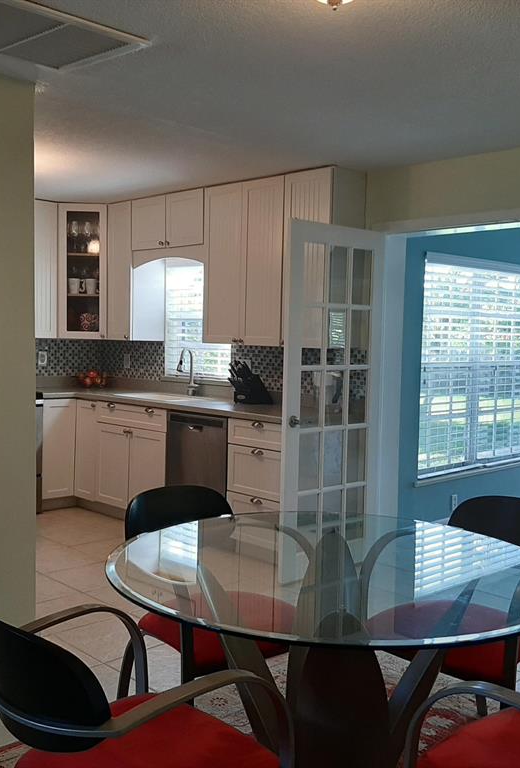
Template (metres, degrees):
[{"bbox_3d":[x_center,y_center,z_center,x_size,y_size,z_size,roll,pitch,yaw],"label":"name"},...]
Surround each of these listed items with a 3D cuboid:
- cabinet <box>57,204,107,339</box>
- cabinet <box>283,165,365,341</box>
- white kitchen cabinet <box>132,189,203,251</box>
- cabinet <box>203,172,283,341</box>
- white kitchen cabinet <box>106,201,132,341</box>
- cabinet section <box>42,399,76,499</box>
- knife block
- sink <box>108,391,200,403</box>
[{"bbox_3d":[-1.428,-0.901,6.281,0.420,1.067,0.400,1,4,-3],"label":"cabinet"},{"bbox_3d":[0.410,-0.766,4.852,0.374,1.067,0.375,5,5,42],"label":"cabinet"},{"bbox_3d":[-0.545,-1.186,5.703,0.773,0.384,0.375,5,5,42],"label":"white kitchen cabinet"},{"bbox_3d":[0.003,-0.800,5.221,0.729,1.067,0.375,5,5,42],"label":"cabinet"},{"bbox_3d":[-0.961,-0.878,6.095,0.330,1.067,0.375,5,5,42],"label":"white kitchen cabinet"},{"bbox_3d":[-1.767,0.485,6.174,0.570,0.770,0.300,5,5,43],"label":"cabinet section"},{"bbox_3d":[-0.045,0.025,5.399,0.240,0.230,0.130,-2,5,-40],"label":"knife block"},{"bbox_3d":[-0.758,0.188,5.730,0.730,0.190,0.460,5,5,42],"label":"sink"}]

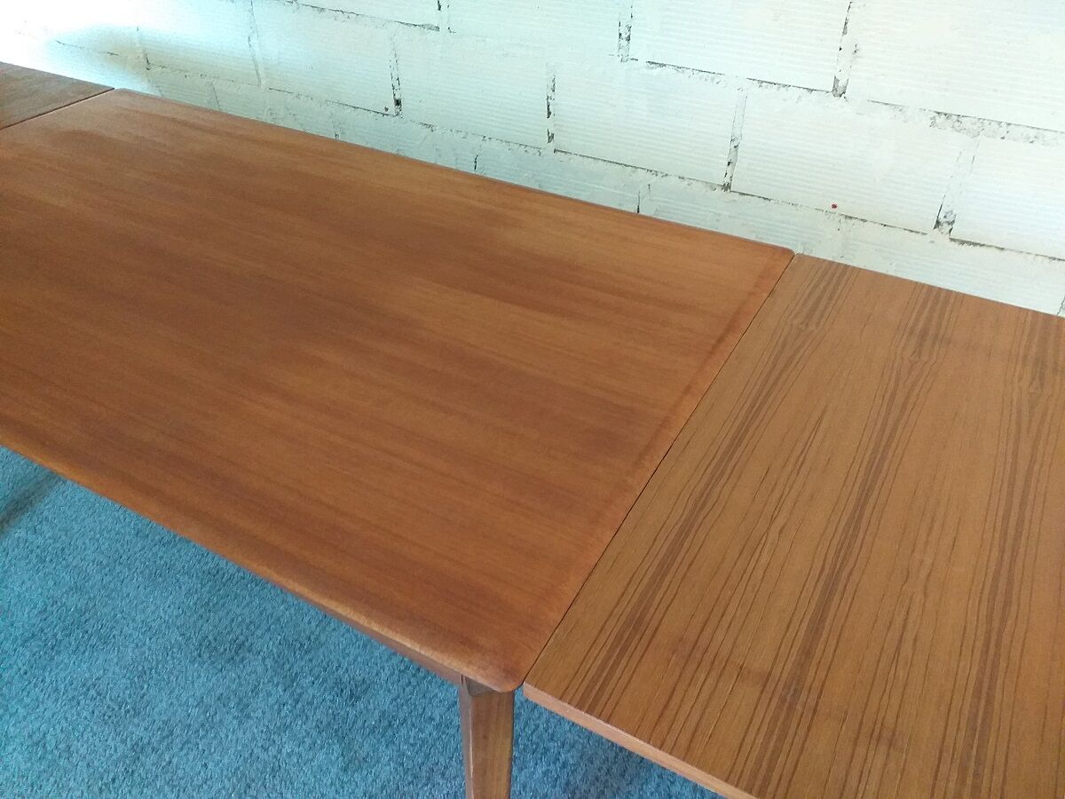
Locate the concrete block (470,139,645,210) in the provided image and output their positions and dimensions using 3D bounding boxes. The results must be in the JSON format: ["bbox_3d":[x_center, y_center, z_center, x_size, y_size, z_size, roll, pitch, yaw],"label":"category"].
[{"bbox_3d":[0.092,-0.501,1.892,0.401,0.194,0.180,19,40,21],"label":"concrete block"}]

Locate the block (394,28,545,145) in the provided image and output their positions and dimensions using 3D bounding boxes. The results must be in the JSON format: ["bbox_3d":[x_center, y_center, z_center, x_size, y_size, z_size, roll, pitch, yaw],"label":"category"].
[{"bbox_3d":[-0.097,-0.738,1.845,0.387,0.194,0.180,19,40,21],"label":"block"}]

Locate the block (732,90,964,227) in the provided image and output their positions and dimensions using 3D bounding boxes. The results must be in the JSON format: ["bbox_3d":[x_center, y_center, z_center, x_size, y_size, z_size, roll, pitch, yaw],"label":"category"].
[{"bbox_3d":[0.615,-0.491,1.555,0.385,0.194,0.180,19,40,21],"label":"block"}]

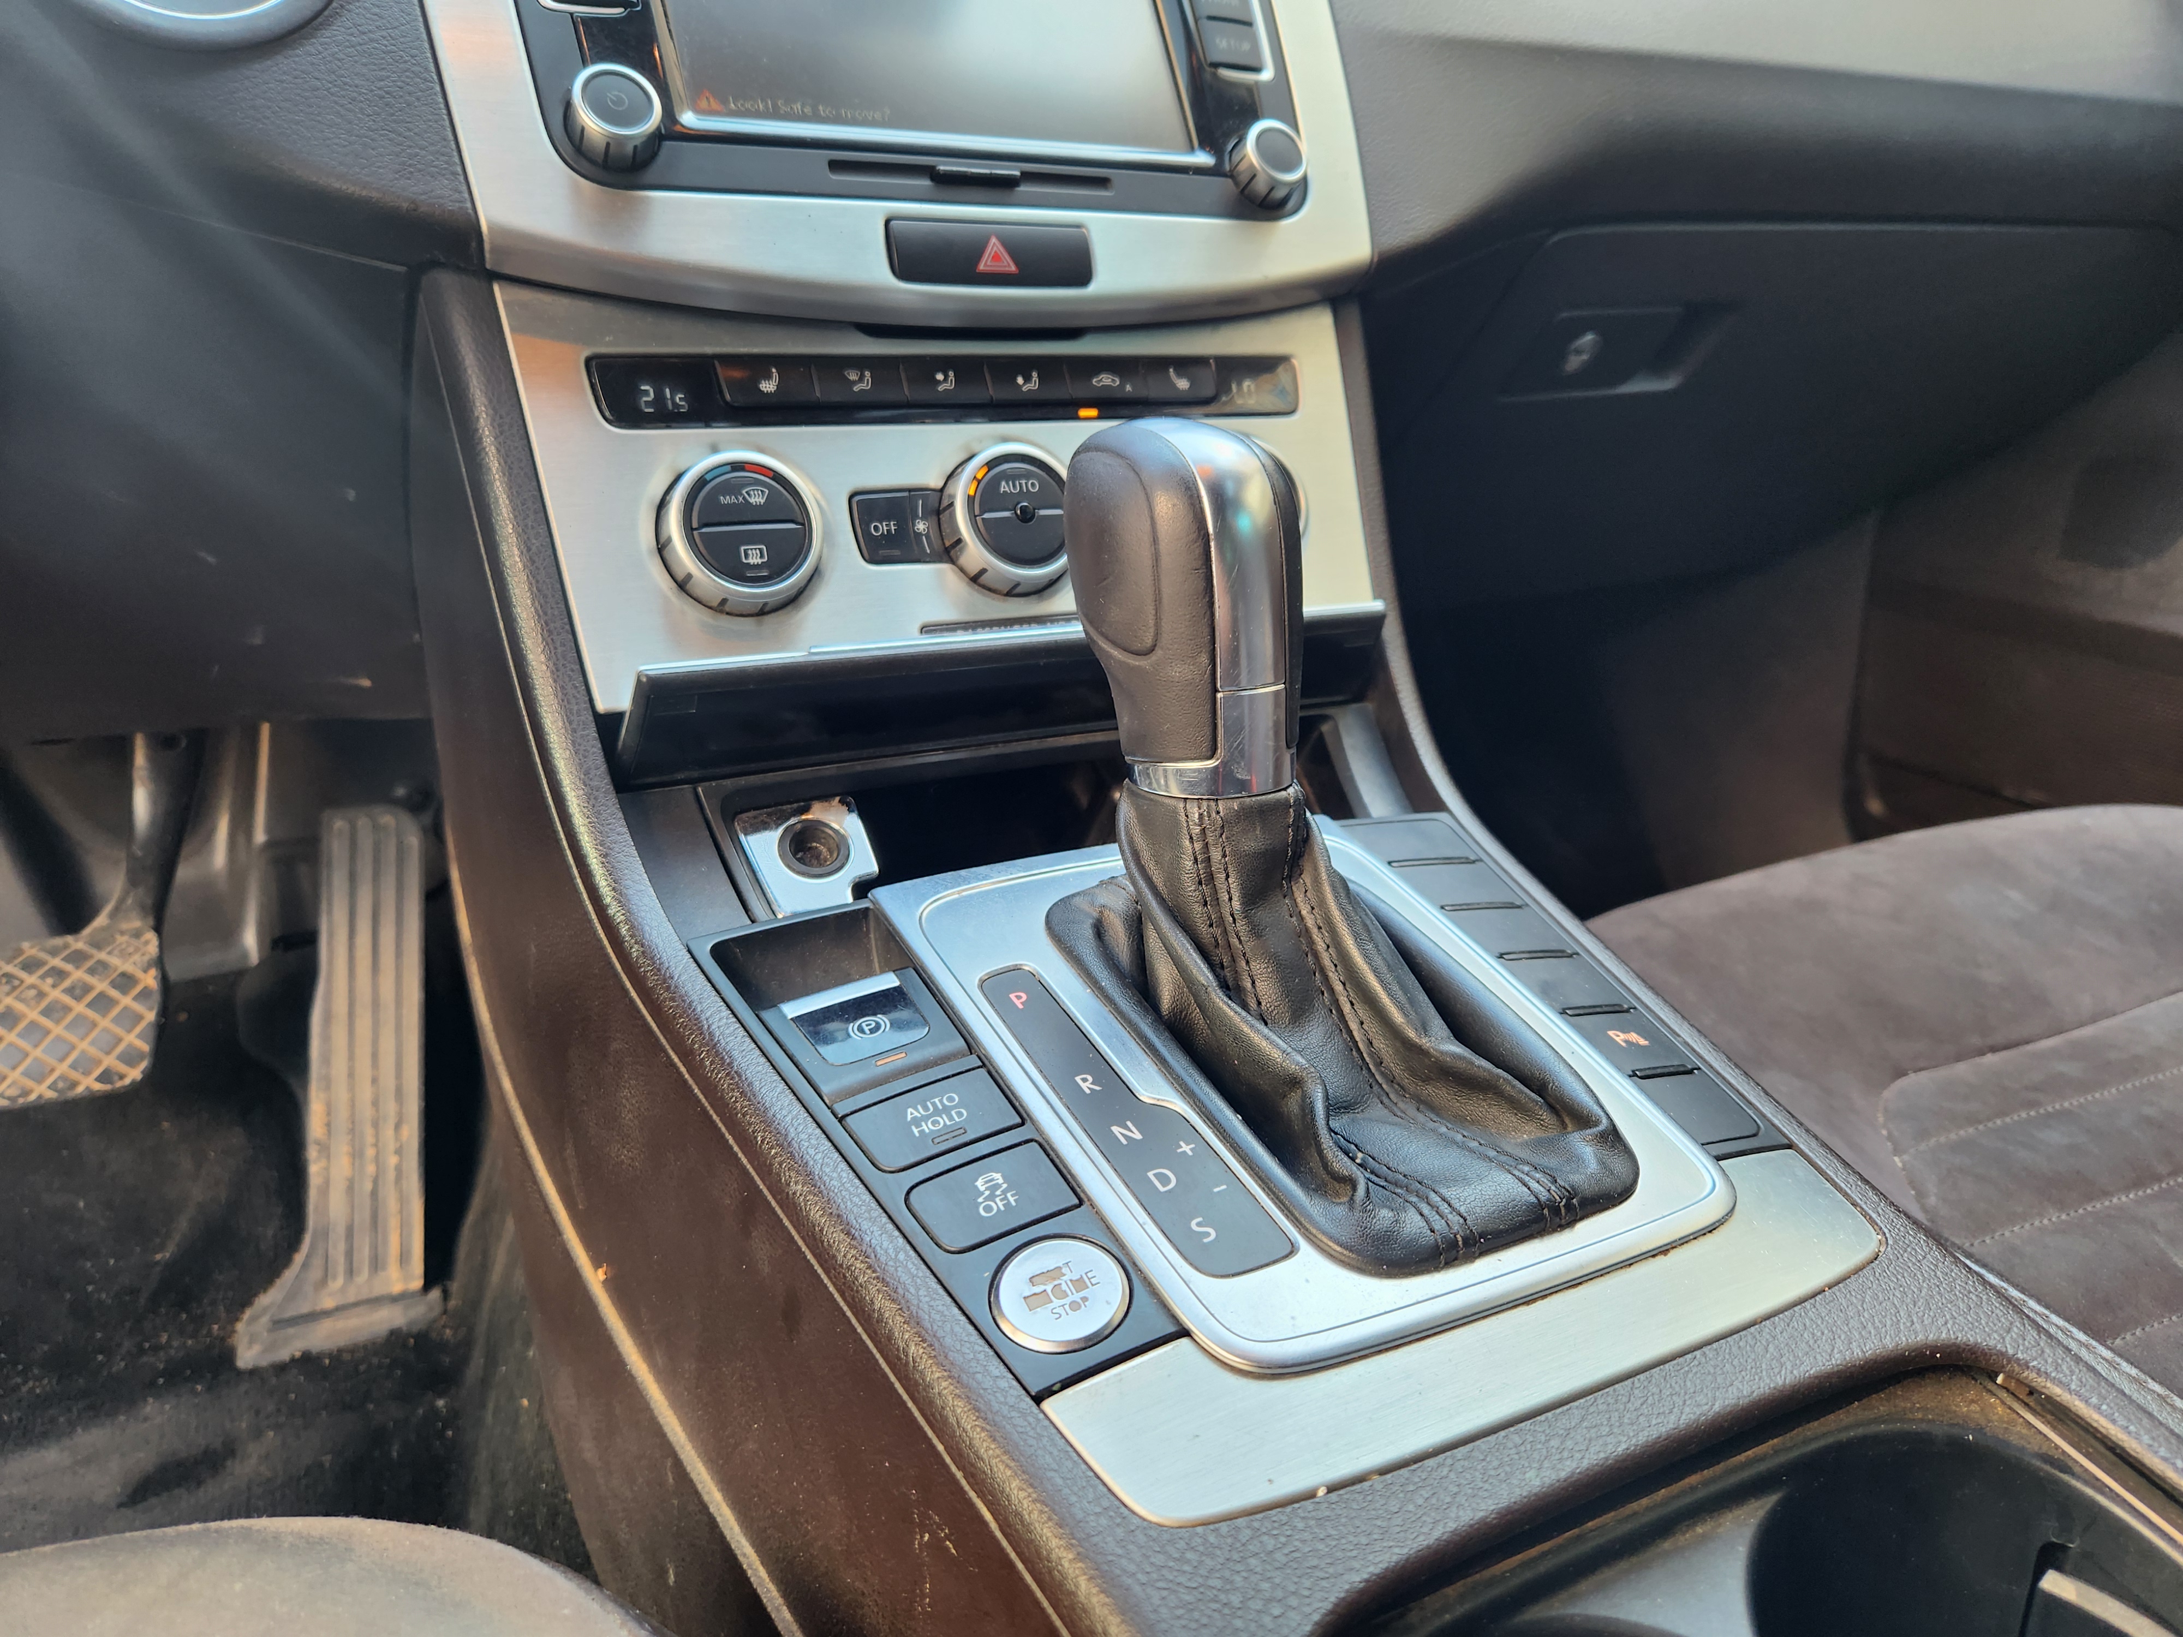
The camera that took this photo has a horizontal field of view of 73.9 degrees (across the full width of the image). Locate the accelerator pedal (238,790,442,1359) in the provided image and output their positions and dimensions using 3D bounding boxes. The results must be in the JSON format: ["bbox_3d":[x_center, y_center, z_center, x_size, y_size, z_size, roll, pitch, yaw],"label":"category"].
[{"bbox_3d":[-0.342,0.115,0.681,0.078,0.240,0.045,2,-16,-24],"label":"accelerator pedal"}]

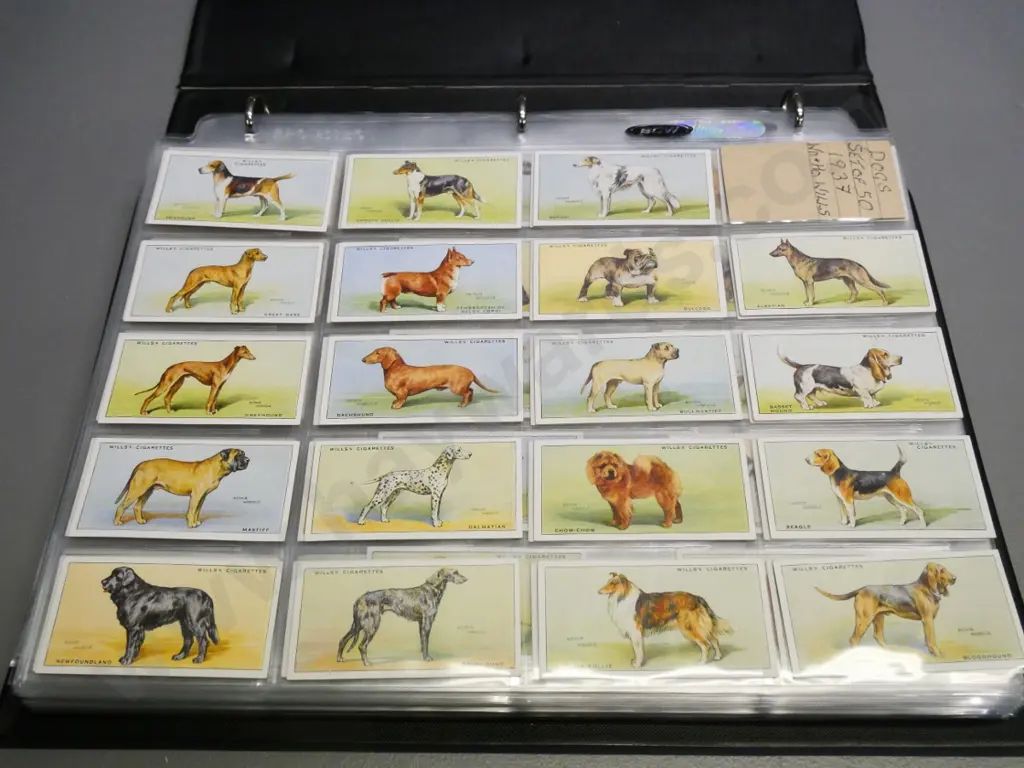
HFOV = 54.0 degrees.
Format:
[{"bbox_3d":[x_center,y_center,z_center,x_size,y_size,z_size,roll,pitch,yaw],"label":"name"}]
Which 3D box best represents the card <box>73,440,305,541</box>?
[{"bbox_3d":[-0.104,0.034,0.323,0.068,0.001,0.036,0,59,2],"label":"card"}]

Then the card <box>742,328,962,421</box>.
[{"bbox_3d":[0.113,-0.003,0.334,0.067,0.001,0.036,-1,60,1],"label":"card"}]

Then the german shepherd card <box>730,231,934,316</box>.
[{"bbox_3d":[0.114,-0.040,0.360,0.068,0.001,0.036,-1,59,1],"label":"german shepherd card"}]

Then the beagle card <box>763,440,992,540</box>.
[{"bbox_3d":[0.113,0.032,0.313,0.067,0.001,0.036,0,60,1],"label":"beagle card"}]

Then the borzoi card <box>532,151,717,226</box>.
[{"bbox_3d":[0.042,-0.075,0.383,0.068,0.001,0.036,1,59,2],"label":"borzoi card"}]

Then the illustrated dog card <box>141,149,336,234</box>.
[{"bbox_3d":[-0.101,-0.073,0.378,0.067,0.001,0.036,2,60,3],"label":"illustrated dog card"}]

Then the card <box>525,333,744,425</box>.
[{"bbox_3d":[0.042,-0.002,0.340,0.068,0.001,0.036,-1,59,1],"label":"card"}]

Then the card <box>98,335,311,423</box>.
[{"bbox_3d":[-0.103,-0.002,0.339,0.067,0.001,0.036,0,60,2],"label":"card"}]

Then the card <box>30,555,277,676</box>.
[{"bbox_3d":[-0.105,0.069,0.301,0.068,0.001,0.036,1,59,2],"label":"card"}]

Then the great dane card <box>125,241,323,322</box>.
[{"bbox_3d":[-0.102,-0.037,0.358,0.067,0.001,0.036,0,60,2],"label":"great dane card"}]

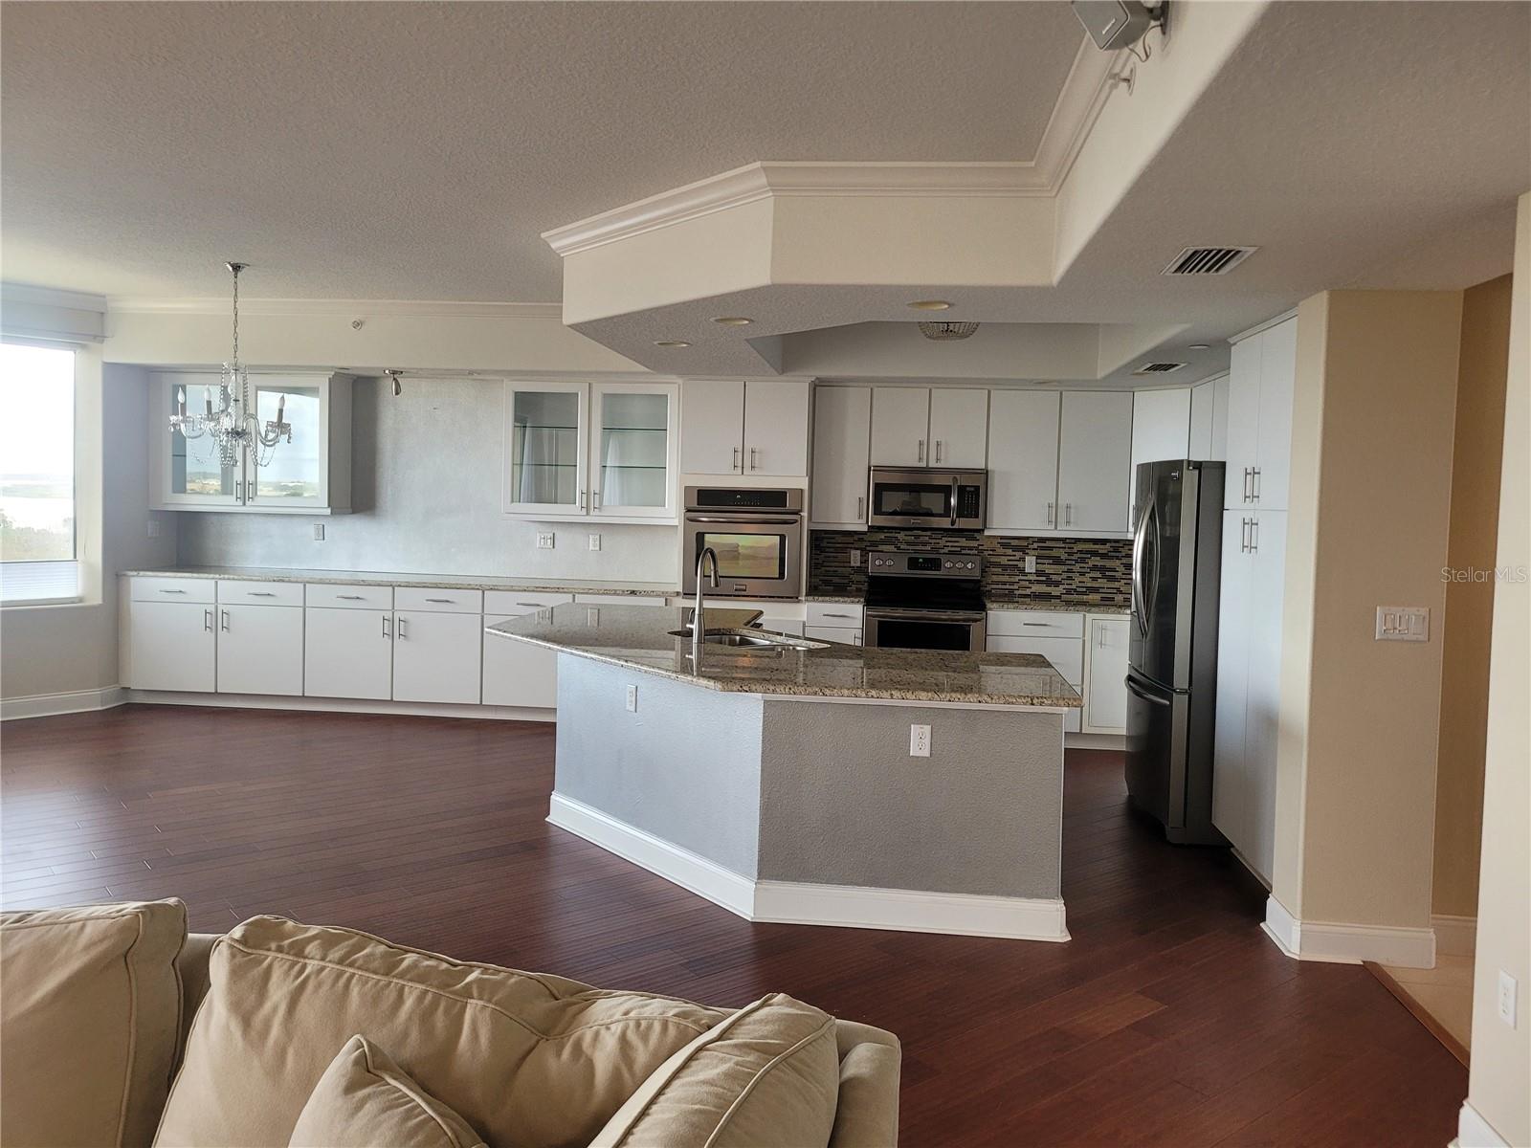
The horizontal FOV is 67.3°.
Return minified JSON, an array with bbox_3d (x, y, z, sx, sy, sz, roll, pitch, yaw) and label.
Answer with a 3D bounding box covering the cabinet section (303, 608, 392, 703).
[{"bbox_3d":[-2.789,0.526,8.087,0.626,0.622,0.600,2,2,7],"label":"cabinet section"}]

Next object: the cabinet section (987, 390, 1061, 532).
[{"bbox_3d":[1.684,-0.734,7.579,0.446,0.899,0.335,2,2,7],"label":"cabinet section"}]

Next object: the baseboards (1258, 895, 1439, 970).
[{"bbox_3d":[2.060,1.253,4.085,0.477,0.142,0.360,2,3,6],"label":"baseboards"}]

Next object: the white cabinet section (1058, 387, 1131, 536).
[{"bbox_3d":[2.129,-0.723,7.527,0.445,0.897,0.335,2,2,7],"label":"white cabinet section"}]

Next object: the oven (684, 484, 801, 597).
[{"bbox_3d":[-0.117,-0.216,7.621,0.770,0.708,0.590,2,4,6],"label":"oven"}]

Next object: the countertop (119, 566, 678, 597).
[{"bbox_3d":[-2.415,0.041,7.931,3.770,0.035,0.640,2,4,6],"label":"countertop"}]

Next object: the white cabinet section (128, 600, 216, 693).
[{"bbox_3d":[-4.054,0.491,8.232,0.639,0.625,0.600,2,2,7],"label":"white cabinet section"}]

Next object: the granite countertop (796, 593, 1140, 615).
[{"bbox_3d":[1.499,0.201,7.558,2.470,0.040,0.655,2,3,6],"label":"granite countertop"}]

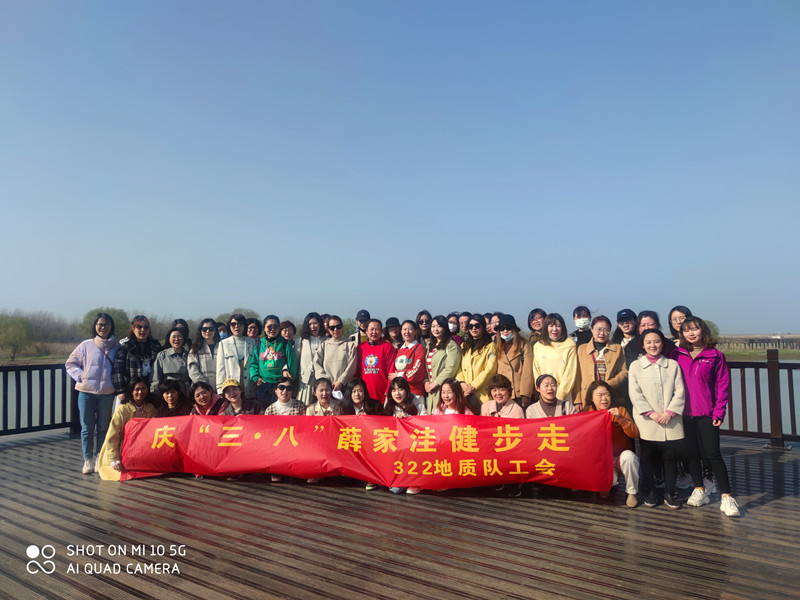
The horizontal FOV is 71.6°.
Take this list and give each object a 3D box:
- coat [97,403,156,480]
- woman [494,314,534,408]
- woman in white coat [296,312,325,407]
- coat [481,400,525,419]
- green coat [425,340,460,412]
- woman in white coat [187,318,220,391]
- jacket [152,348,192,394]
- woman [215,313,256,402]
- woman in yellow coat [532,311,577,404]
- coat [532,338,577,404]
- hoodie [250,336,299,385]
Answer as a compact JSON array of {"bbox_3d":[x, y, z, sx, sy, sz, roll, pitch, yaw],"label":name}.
[{"bbox_3d":[-2.810,1.399,5.720,0.570,0.800,0.460,1,-4,-10],"label":"coat"},{"bbox_3d":[1.160,0.982,5.620,0.480,1.660,0.320,-1,-4,12],"label":"woman"},{"bbox_3d":[-0.939,0.985,5.899,0.460,1.687,0.300,1,-4,-12],"label":"woman in white coat"},{"bbox_3d":[0.970,1.217,5.250,0.440,0.560,0.380,-1,-4,8],"label":"coat"},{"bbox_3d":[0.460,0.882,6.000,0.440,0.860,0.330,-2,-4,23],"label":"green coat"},{"bbox_3d":[-2.139,1.025,6.047,0.470,1.627,0.300,2,-4,-22],"label":"woman in white coat"},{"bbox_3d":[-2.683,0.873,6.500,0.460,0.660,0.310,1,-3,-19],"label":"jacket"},{"bbox_3d":[-1.765,0.994,5.950,0.480,1.680,0.320,0,-4,-6],"label":"woman"},{"bbox_3d":[1.519,0.968,5.420,0.470,1.660,0.320,-1,-4,8],"label":"woman in yellow coat"},{"bbox_3d":[1.542,0.698,5.467,0.470,0.650,0.300,-1,-4,14],"label":"coat"},{"bbox_3d":[-1.342,0.662,5.930,0.510,0.560,0.290,0,-4,-4],"label":"hoodie"}]

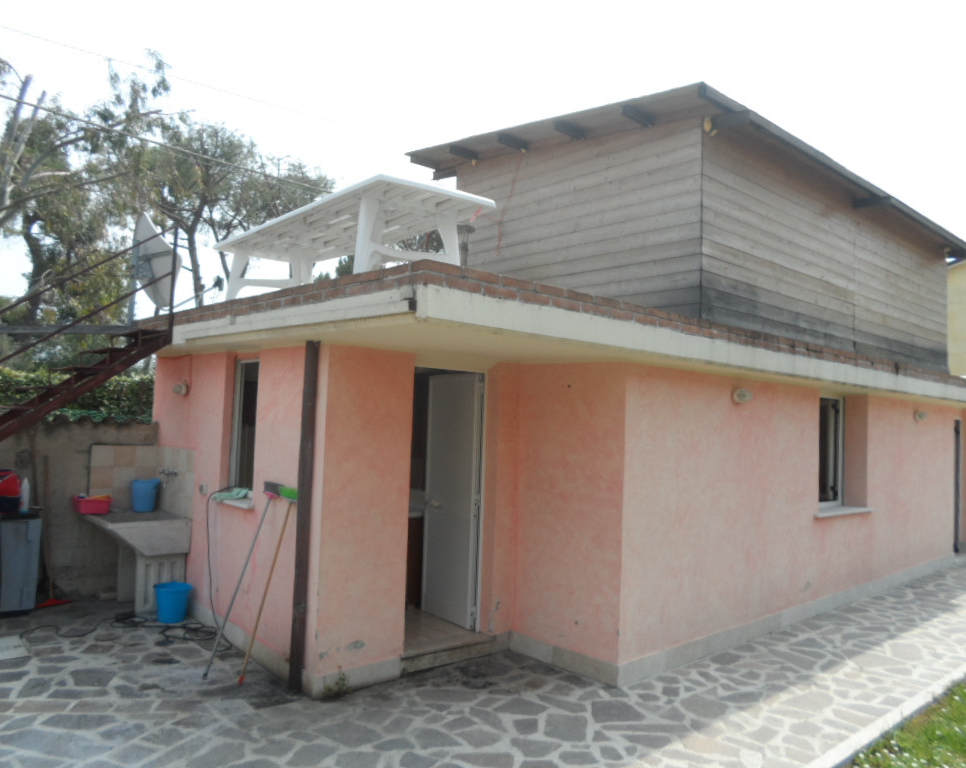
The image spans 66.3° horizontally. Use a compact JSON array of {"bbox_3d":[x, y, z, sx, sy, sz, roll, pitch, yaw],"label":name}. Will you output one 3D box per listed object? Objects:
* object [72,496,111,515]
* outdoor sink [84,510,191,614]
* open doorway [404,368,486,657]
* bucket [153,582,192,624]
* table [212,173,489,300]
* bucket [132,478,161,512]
[{"bbox_3d":[-3.521,1.092,6.692,0.320,0.145,0.260,4,-4,-44],"label":"object"},{"bbox_3d":[-3.091,1.586,6.543,0.710,0.810,0.920,4,-4,-44],"label":"outdoor sink"},{"bbox_3d":[-0.278,0.928,5.662,0.870,2.080,0.200,4,-4,-44],"label":"open doorway"},{"bbox_3d":[-2.658,1.866,6.336,0.310,0.290,0.310,1,-3,0],"label":"bucket"},{"bbox_3d":[-0.982,-0.712,5.006,0.820,0.720,2.250,4,-4,-38],"label":"table"},{"bbox_3d":[-3.202,1.061,7.000,0.270,0.270,0.270,4,-4,-44],"label":"bucket"}]

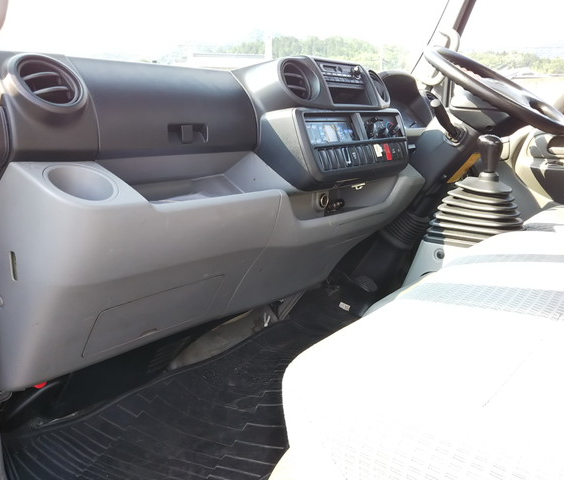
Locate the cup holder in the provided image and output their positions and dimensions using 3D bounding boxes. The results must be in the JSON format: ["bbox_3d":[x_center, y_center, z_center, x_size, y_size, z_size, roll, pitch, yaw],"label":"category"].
[{"bbox_3d":[-0.248,-0.043,0.683,0.084,0.065,0.084,24,24,32],"label":"cup holder"}]

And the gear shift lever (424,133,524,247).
[{"bbox_3d":[0.390,-0.101,1.112,0.145,0.215,0.150,20,22,34],"label":"gear shift lever"}]

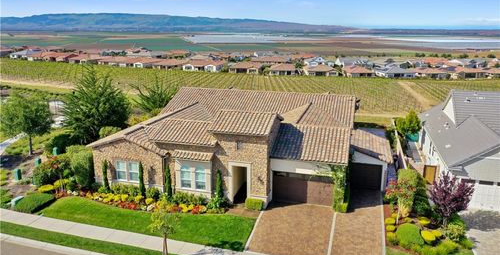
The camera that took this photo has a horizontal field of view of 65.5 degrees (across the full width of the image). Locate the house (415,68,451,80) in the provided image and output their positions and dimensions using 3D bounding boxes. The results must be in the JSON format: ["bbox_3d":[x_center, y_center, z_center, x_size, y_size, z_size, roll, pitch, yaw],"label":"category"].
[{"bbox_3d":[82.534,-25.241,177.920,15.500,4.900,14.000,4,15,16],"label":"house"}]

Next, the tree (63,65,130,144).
[{"bbox_3d":[-18.014,-2.652,46.012,7.800,9.000,7.600,4,15,16],"label":"tree"}]

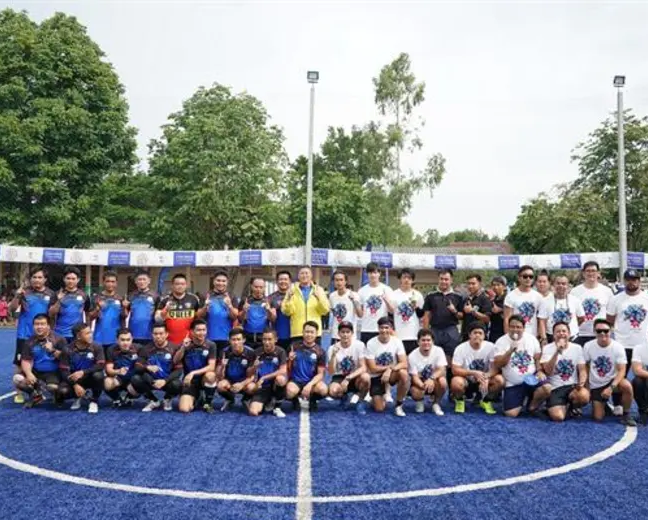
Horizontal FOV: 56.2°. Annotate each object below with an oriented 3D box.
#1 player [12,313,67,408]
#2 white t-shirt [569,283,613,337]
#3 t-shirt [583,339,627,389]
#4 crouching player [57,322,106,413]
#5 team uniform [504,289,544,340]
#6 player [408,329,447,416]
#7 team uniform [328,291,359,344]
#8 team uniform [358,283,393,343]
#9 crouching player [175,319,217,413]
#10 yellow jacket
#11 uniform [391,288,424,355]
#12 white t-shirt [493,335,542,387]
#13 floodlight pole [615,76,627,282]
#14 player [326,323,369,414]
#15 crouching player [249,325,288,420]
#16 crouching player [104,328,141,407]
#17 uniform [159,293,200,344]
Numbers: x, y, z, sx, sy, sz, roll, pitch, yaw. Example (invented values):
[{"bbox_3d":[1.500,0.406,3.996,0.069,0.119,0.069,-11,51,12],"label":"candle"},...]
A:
[{"bbox_3d":[-3.604,1.231,7.623,0.609,1.114,0.700,1,-2,-6],"label":"player"},{"bbox_3d":[3.285,0.682,7.450,0.500,0.811,0.310,0,-2,19],"label":"white t-shirt"},{"bbox_3d":[3.246,1.198,7.020,0.510,0.580,0.330,0,-2,18],"label":"t-shirt"},{"bbox_3d":[-2.993,1.281,7.422,0.585,1.005,0.660,1,-2,-15],"label":"crouching player"},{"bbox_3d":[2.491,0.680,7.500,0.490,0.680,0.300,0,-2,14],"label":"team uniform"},{"bbox_3d":[1.237,1.315,7.250,0.470,0.970,0.680,0,-2,7],"label":"player"},{"bbox_3d":[0.251,0.746,7.800,0.400,0.707,0.280,0,-2,1],"label":"team uniform"},{"bbox_3d":[0.675,0.714,7.950,0.460,0.840,0.290,0,-2,5],"label":"team uniform"},{"bbox_3d":[-1.600,1.264,7.470,0.508,1.060,0.680,1,-2,-8],"label":"crouching player"},{"bbox_3d":[-0.243,0.664,7.981,0.650,0.740,0.360,0,-2,0],"label":"yellow jacket"},{"bbox_3d":[1.074,0.791,7.800,0.430,0.849,0.280,0,-2,6],"label":"uniform"},{"bbox_3d":[2.271,1.183,7.120,0.550,0.663,0.360,0,-2,12],"label":"white t-shirt"},{"bbox_3d":[9.410,-1.799,19.130,0.360,8.091,0.350,-1,-2,14],"label":"floodlight pole"},{"bbox_3d":[0.304,1.284,7.467,0.530,1.050,0.700,0,-2,5],"label":"player"},{"bbox_3d":[-0.665,1.314,7.316,0.500,0.973,0.750,0,-2,-4],"label":"crouching player"},{"bbox_3d":[-2.559,1.341,7.765,0.500,0.926,0.640,1,-2,-15],"label":"crouching player"},{"bbox_3d":[-1.894,0.773,7.950,0.540,0.695,0.330,1,-2,-15],"label":"uniform"}]

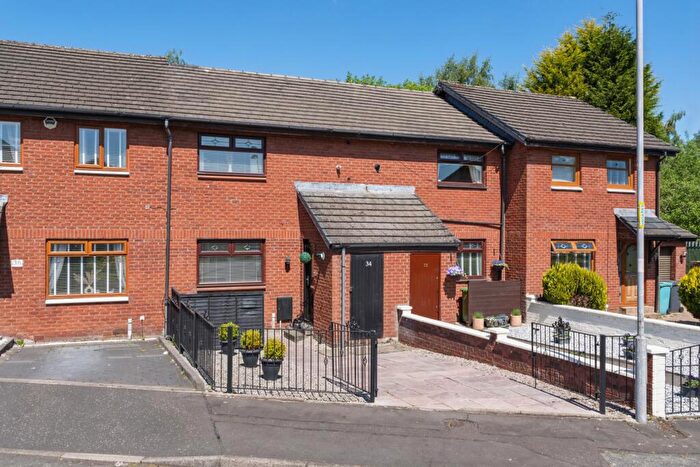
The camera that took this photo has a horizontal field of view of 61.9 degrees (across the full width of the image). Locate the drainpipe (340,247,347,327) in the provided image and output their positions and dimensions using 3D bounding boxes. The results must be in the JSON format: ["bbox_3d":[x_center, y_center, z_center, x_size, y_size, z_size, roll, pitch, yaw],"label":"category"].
[{"bbox_3d":[-0.139,1.379,12.888,0.075,2.130,0.100,0,-1,-23],"label":"drainpipe"}]

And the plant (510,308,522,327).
[{"bbox_3d":[3.981,2.015,13.945,0.270,0.400,0.270,0,-1,-23],"label":"plant"}]

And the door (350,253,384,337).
[{"bbox_3d":[0.406,1.407,13.303,0.834,1.947,0.080,0,-1,-23],"label":"door"}]

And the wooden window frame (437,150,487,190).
[{"bbox_3d":[3.344,-1.905,17.307,1.706,1.114,0.120,0,-1,-23],"label":"wooden window frame"}]

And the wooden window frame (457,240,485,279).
[{"bbox_3d":[3.320,0.780,17.436,1.706,1.160,0.100,0,-1,-23],"label":"wooden window frame"}]

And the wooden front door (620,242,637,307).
[{"bbox_3d":[9.086,1.312,18.717,0.983,2.047,0.090,0,0,-22],"label":"wooden front door"}]

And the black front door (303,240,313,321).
[{"bbox_3d":[-1.007,1.167,14.514,0.080,2.000,0.860,0,-1,-23],"label":"black front door"}]

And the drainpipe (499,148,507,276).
[{"bbox_3d":[4.658,-0.356,17.711,0.110,4.700,0.120,0,-1,-23],"label":"drainpipe"}]

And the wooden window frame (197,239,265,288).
[{"bbox_3d":[-2.940,0.768,14.589,1.694,1.237,0.120,0,-1,-23],"label":"wooden window frame"}]

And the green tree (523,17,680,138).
[{"bbox_3d":[12.881,-4.315,30.052,7.800,13.700,7.500,0,-1,-23],"label":"green tree"}]

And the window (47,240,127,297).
[{"bbox_3d":[-5.959,0.814,13.296,1.705,1.332,0.120,0,-1,-23],"label":"window"}]

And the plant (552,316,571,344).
[{"bbox_3d":[4.332,1.968,11.930,0.370,0.530,0.360,0,-1,-23],"label":"plant"}]

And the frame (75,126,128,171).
[{"bbox_3d":[-5.697,-1.981,13.438,1.113,1.015,0.120,0,-1,-23],"label":"frame"}]

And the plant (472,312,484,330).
[{"bbox_3d":[2.952,2.014,13.363,0.260,0.390,0.260,0,-1,0],"label":"plant"}]

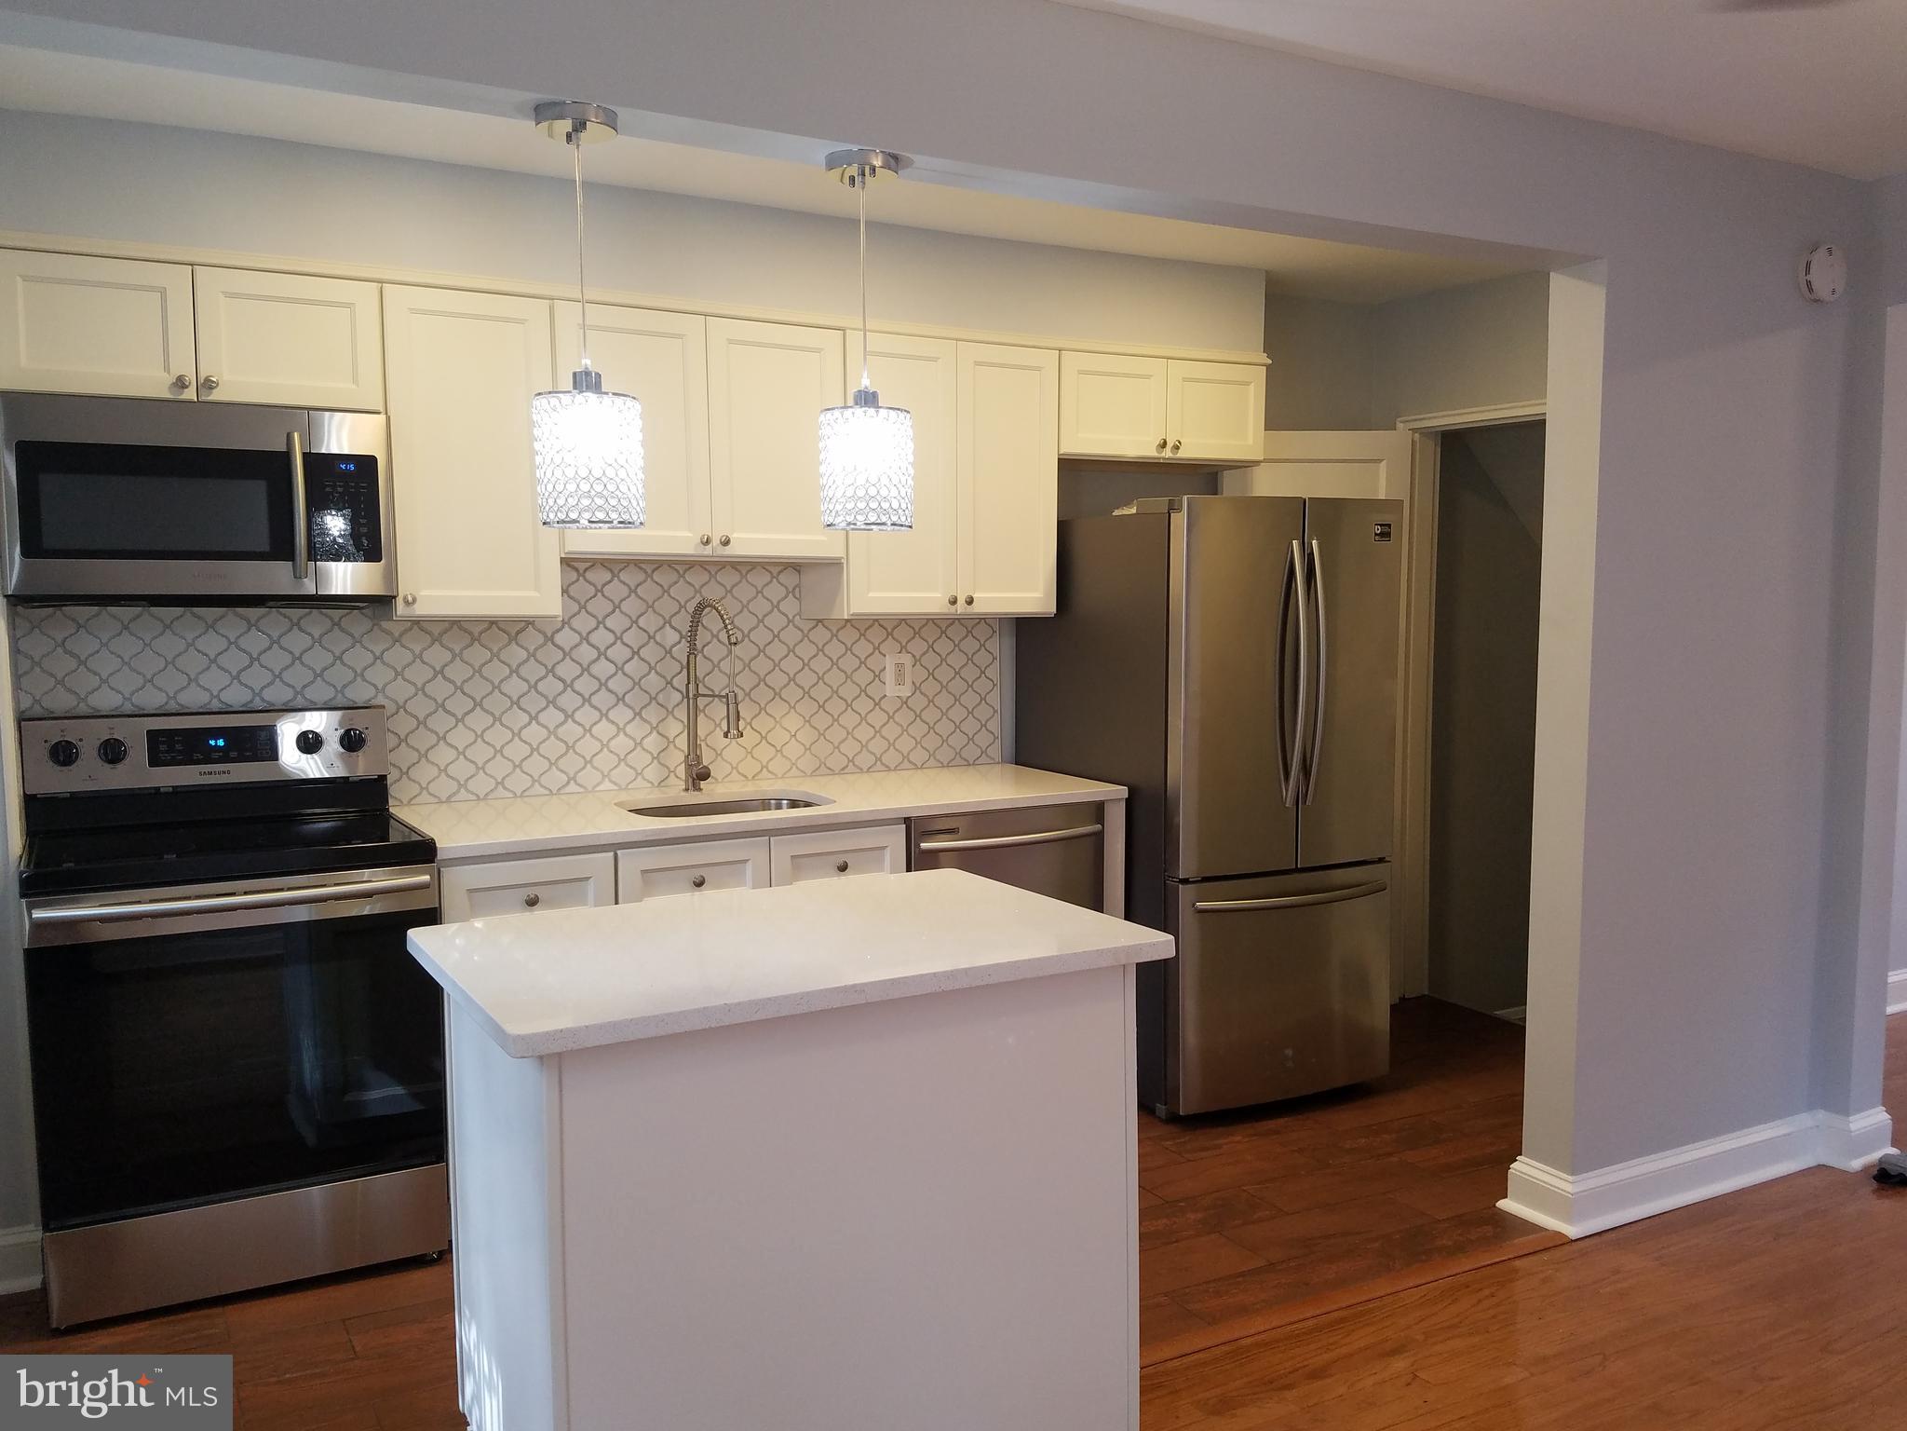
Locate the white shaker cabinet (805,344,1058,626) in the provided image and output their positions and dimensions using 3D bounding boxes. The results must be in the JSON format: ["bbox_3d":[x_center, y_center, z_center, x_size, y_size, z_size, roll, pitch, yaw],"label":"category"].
[{"bbox_3d":[-0.065,-0.678,4.162,0.680,0.773,0.335,-3,5,-28],"label":"white shaker cabinet"}]

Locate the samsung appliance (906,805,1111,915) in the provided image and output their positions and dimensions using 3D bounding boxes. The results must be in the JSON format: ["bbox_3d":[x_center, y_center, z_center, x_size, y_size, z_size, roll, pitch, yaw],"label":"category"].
[{"bbox_3d":[0.026,0.674,4.117,0.600,0.875,0.635,-3,5,-28],"label":"samsung appliance"}]

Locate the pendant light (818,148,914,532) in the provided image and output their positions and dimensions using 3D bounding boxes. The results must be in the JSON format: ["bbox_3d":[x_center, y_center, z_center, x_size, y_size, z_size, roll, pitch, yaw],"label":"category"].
[{"bbox_3d":[-0.146,-0.608,2.355,0.160,0.596,0.160,0,5,0],"label":"pendant light"}]

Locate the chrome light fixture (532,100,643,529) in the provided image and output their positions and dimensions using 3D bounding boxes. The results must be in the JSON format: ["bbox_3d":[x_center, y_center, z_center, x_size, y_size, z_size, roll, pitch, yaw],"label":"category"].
[{"bbox_3d":[-0.551,-0.585,2.142,0.161,0.600,0.161,-3,5,-28],"label":"chrome light fixture"}]

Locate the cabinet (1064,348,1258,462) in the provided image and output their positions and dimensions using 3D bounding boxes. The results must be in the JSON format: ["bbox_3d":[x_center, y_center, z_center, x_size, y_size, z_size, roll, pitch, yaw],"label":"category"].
[{"bbox_3d":[0.568,-0.932,4.470,0.762,0.311,0.321,-3,6,-28],"label":"cabinet"}]

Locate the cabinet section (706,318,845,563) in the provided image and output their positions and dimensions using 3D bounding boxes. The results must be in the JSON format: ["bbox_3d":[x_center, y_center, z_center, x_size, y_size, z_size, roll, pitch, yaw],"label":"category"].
[{"bbox_3d":[-0.531,-0.728,3.878,0.377,0.607,0.320,-3,6,-29],"label":"cabinet section"}]

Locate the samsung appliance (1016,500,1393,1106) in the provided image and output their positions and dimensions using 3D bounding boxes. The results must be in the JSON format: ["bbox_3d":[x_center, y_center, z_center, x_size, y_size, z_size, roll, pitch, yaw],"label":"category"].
[{"bbox_3d":[0.772,0.229,4.367,0.775,1.714,0.865,-3,6,-28],"label":"samsung appliance"}]

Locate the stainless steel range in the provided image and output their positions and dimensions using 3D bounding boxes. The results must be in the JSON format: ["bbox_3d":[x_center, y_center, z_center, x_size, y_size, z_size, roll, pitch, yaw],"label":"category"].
[{"bbox_3d":[-1.603,0.603,3.220,0.757,1.185,0.690,-3,6,-29],"label":"stainless steel range"}]

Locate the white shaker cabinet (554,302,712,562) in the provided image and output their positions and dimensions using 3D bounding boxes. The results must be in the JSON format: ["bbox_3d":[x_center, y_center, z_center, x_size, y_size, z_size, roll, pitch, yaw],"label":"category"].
[{"bbox_3d":[-0.873,-0.713,3.723,0.388,0.618,0.333,-3,5,-28],"label":"white shaker cabinet"}]

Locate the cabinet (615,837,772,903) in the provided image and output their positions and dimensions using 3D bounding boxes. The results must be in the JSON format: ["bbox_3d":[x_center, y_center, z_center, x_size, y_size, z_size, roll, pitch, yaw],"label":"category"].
[{"bbox_3d":[-0.761,0.708,3.731,0.385,0.880,0.628,-3,5,-28],"label":"cabinet"}]

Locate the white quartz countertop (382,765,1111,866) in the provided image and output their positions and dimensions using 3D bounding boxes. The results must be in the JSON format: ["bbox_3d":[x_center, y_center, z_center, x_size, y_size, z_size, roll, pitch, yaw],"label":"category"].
[{"bbox_3d":[-0.476,0.232,3.819,1.804,0.029,0.659,-3,6,-28],"label":"white quartz countertop"}]

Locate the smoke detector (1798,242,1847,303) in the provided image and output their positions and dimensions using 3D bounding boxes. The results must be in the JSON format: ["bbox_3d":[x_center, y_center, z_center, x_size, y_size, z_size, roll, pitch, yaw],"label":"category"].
[{"bbox_3d":[2.073,-1.056,3.406,0.140,0.140,0.042,-3,6,-28],"label":"smoke detector"}]

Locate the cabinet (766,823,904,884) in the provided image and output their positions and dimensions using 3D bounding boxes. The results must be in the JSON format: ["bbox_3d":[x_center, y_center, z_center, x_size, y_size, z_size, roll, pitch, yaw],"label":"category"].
[{"bbox_3d":[-0.427,0.662,3.890,0.371,0.838,0.623,-3,6,-28],"label":"cabinet"}]

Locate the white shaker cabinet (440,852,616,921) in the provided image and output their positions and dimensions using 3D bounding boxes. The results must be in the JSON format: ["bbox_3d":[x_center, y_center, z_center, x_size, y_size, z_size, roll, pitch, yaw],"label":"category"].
[{"bbox_3d":[-1.099,0.695,3.535,0.389,0.838,0.623,-3,6,-28],"label":"white shaker cabinet"}]

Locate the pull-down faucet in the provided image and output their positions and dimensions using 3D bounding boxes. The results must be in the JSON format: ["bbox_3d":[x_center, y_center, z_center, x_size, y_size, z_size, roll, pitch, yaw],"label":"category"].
[{"bbox_3d":[-0.652,-0.053,3.894,0.230,0.532,0.085,4,6,40],"label":"pull-down faucet"}]

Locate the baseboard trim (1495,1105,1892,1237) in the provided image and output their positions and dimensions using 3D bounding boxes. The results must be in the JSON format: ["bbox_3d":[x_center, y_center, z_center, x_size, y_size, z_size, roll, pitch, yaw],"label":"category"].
[{"bbox_3d":[1.880,1.082,3.551,1.170,0.138,0.303,-3,5,-28],"label":"baseboard trim"}]

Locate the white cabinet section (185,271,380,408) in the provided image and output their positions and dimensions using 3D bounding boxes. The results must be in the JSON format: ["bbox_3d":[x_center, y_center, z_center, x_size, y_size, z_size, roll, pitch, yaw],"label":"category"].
[{"bbox_3d":[-1.540,-0.838,3.309,0.382,0.285,0.320,-3,6,-29],"label":"white cabinet section"}]

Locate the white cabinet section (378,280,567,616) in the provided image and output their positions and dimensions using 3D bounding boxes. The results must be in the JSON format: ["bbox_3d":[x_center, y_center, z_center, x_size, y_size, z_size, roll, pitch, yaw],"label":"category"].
[{"bbox_3d":[-1.203,-0.618,3.515,0.386,0.769,0.320,-3,6,-29],"label":"white cabinet section"}]

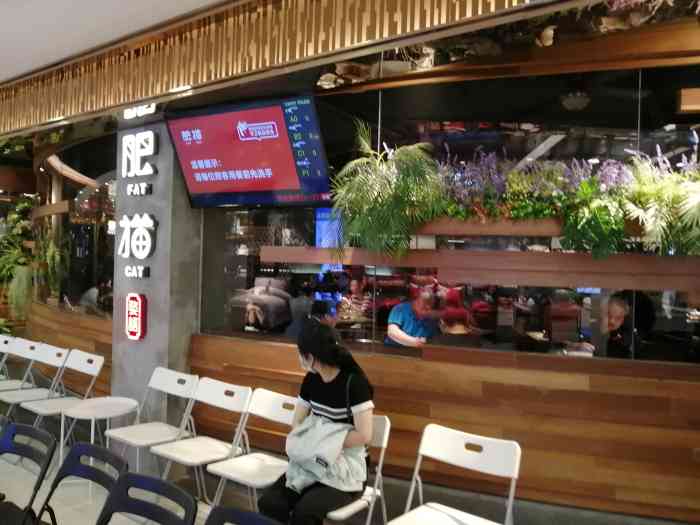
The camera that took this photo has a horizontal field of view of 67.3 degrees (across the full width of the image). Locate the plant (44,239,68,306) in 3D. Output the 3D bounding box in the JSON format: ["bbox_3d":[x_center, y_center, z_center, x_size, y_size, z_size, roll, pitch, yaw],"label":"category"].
[{"bbox_3d":[-3.070,0.105,5.500,0.200,0.690,0.200,2,0,33],"label":"plant"}]

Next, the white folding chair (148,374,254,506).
[{"bbox_3d":[-0.849,1.105,2.993,0.445,0.785,0.450,2,0,33],"label":"white folding chair"}]

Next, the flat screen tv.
[{"bbox_3d":[-0.701,-0.705,3.555,1.185,0.685,0.070,2,24,24],"label":"flat screen tv"}]

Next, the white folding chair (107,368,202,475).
[{"bbox_3d":[-1.226,1.094,3.240,0.445,0.785,0.450,2,0,33],"label":"white folding chair"}]

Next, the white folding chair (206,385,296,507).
[{"bbox_3d":[-0.472,1.116,2.746,0.445,0.785,0.450,2,0,33],"label":"white folding chair"}]

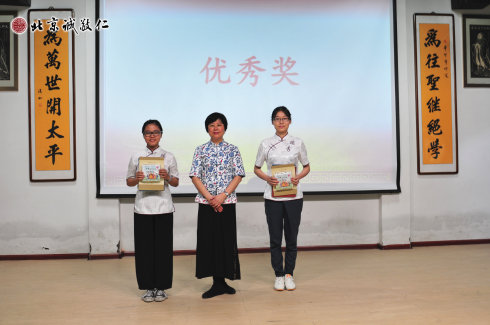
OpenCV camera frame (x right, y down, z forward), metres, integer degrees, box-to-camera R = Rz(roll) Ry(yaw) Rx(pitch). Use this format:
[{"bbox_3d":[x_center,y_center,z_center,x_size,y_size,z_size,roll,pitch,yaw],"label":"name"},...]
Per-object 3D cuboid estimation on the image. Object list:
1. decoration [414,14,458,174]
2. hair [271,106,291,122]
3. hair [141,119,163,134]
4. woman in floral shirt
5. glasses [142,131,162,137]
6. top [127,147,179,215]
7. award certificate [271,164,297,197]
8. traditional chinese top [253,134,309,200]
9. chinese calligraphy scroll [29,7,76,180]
[{"bbox_3d":[2.531,-0.907,6.480,0.575,2.140,0.030,-1,0,-5],"label":"decoration"},{"bbox_3d":[0.330,-0.426,4.420,0.172,0.155,0.190,-1,0,1],"label":"hair"},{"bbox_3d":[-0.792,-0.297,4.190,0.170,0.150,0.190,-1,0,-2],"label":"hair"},{"bbox_3d":[-0.236,0.367,4.240,0.470,1.585,0.330,-1,0,-1],"label":"woman in floral shirt"},{"bbox_3d":[-0.774,-0.241,4.120,0.142,0.045,0.130,-1,0,-2],"label":"glasses"},{"bbox_3d":[-0.782,0.157,4.160,0.435,0.560,0.270,-1,0,-2],"label":"top"},{"bbox_3d":[0.340,0.161,4.250,0.205,0.275,0.025,-1,0,0],"label":"award certificate"},{"bbox_3d":[0.339,0.041,4.420,0.470,0.595,0.270,-1,0,1],"label":"traditional chinese top"},{"bbox_3d":[-2.381,-0.829,6.050,0.575,2.140,0.030,-1,0,-5],"label":"chinese calligraphy scroll"}]

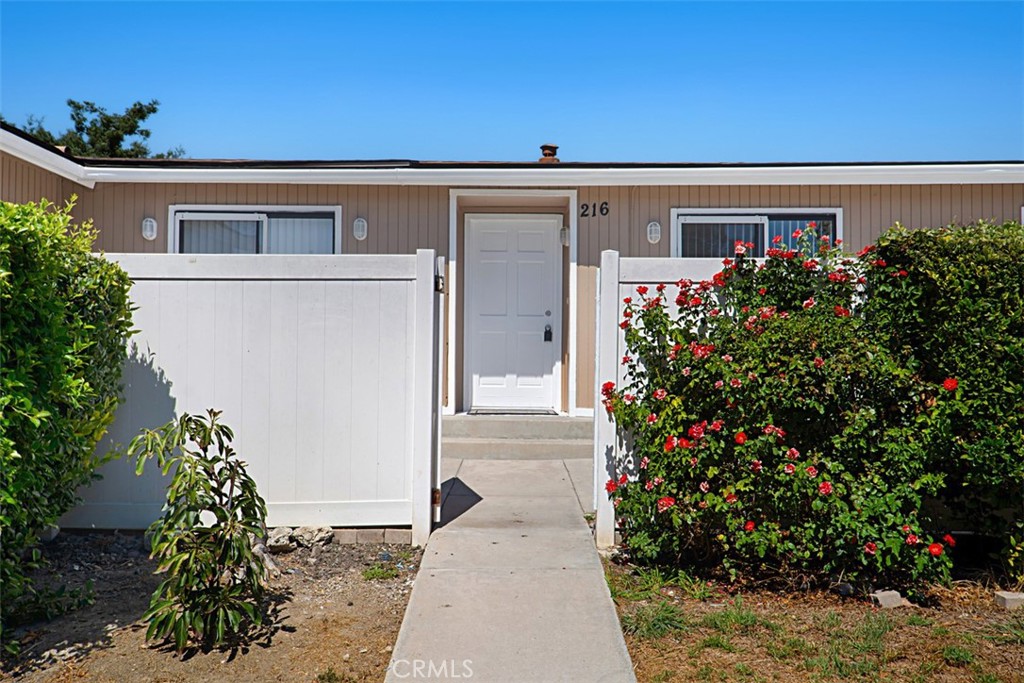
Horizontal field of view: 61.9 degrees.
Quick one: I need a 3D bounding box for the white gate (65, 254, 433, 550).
[{"bbox_3d":[-1.570,0.320,4.860,2.300,1.665,0.110,0,0,0],"label":"white gate"}]

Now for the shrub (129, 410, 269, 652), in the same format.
[{"bbox_3d":[-1.250,0.730,3.420,0.550,0.930,0.520,0,0,0],"label":"shrub"}]

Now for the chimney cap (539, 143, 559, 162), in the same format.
[{"bbox_3d":[0.430,-2.200,10.000,0.230,0.240,0.230,0,0,0],"label":"chimney cap"}]

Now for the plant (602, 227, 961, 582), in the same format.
[{"bbox_3d":[1.360,0.300,4.320,1.740,1.770,0.950,0,0,0],"label":"plant"}]

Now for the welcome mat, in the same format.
[{"bbox_3d":[0.010,0.738,8.930,0.920,0.015,0.550,0,0,0],"label":"welcome mat"}]

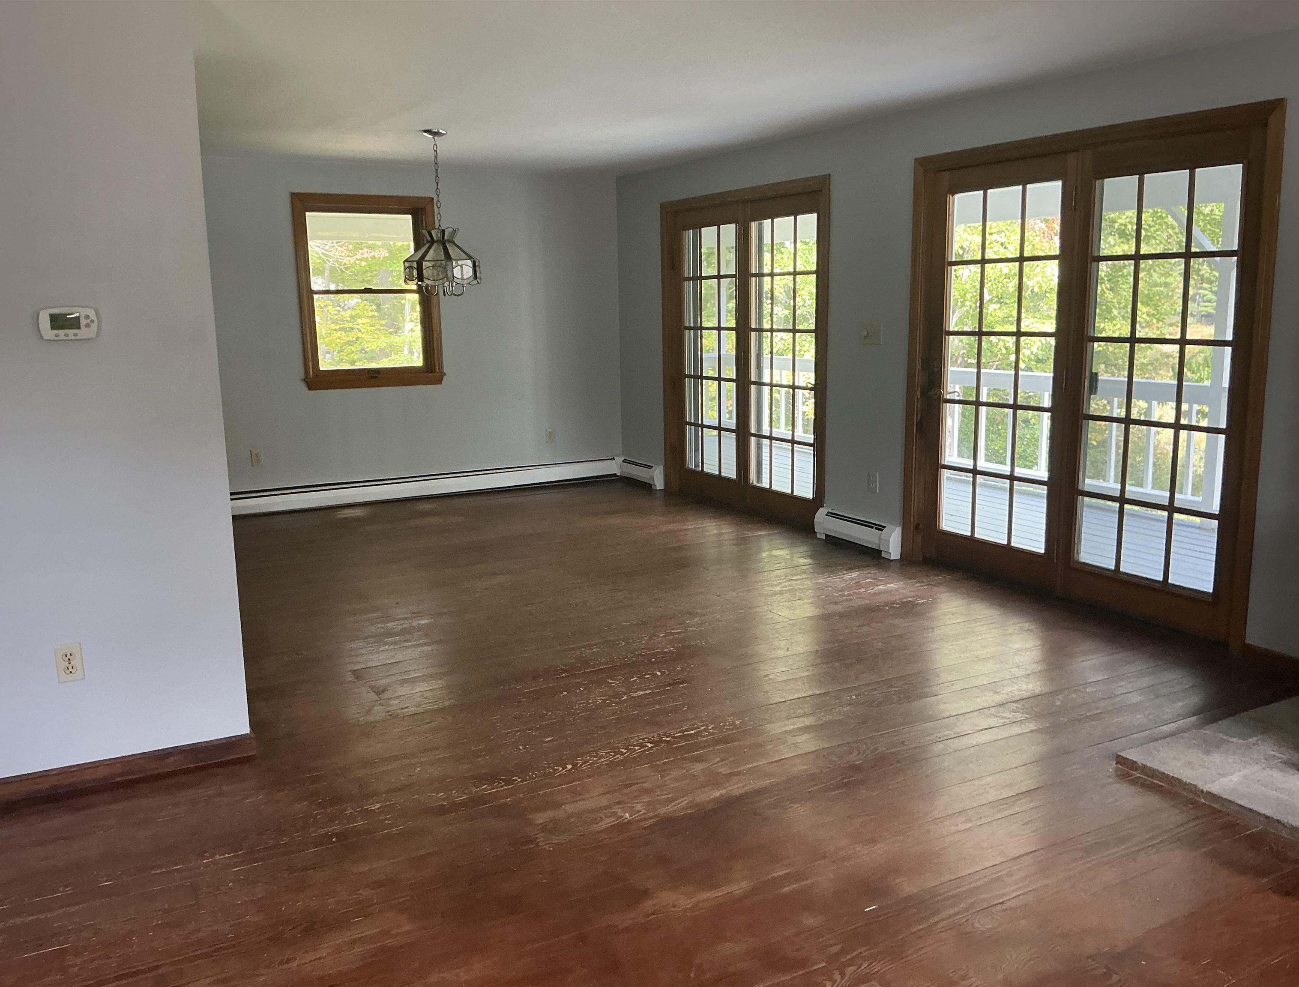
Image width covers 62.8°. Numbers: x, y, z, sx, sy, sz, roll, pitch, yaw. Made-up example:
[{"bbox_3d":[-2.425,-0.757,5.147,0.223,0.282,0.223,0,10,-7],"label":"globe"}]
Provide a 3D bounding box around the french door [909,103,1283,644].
[{"bbox_3d":[1.919,-0.546,4.951,0.120,2.143,1.919,-7,12,-30],"label":"french door"}]

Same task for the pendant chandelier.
[{"bbox_3d":[-1.189,-1.569,6.001,0.440,0.902,0.440,-7,12,-30],"label":"pendant chandelier"}]

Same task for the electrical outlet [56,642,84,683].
[{"bbox_3d":[-1.740,0.508,3.197,0.070,0.114,0.008,-7,12,-30],"label":"electrical outlet"}]

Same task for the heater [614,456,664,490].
[{"bbox_3d":[-0.086,-0.161,8.385,0.072,0.180,0.660,-7,12,-30],"label":"heater"}]

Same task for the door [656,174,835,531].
[{"bbox_3d":[0.613,-0.932,7.154,0.120,2.130,1.892,-7,12,-30],"label":"door"}]

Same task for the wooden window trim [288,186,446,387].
[{"bbox_3d":[-1.953,-1.403,7.461,1.014,1.322,0.090,-7,12,-30],"label":"wooden window trim"}]

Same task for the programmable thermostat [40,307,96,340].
[{"bbox_3d":[-1.664,-0.485,3.047,0.148,0.090,0.036,-7,12,-30],"label":"programmable thermostat"}]

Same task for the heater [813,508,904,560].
[{"bbox_3d":[1.206,0.228,6.207,0.072,0.180,0.662,-7,12,-30],"label":"heater"}]

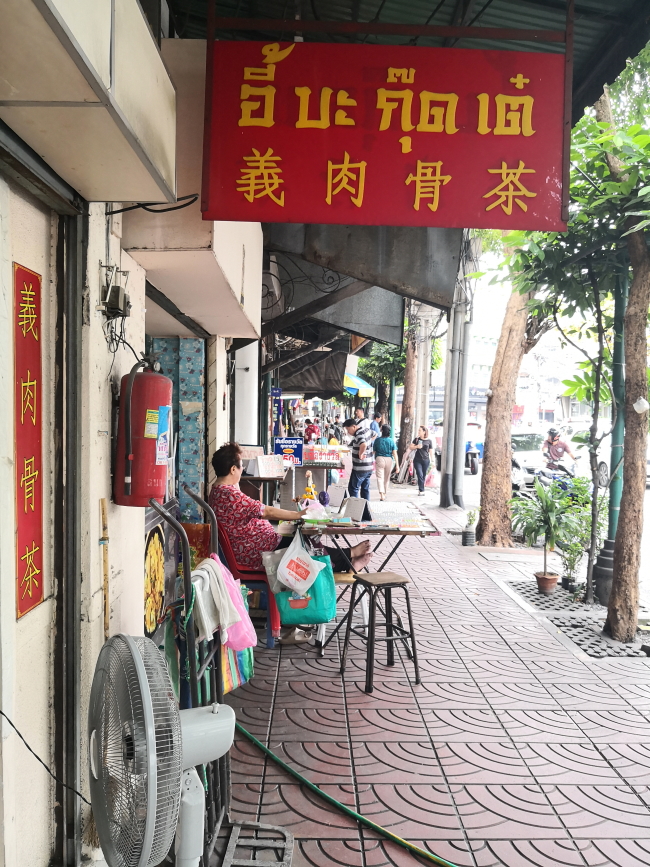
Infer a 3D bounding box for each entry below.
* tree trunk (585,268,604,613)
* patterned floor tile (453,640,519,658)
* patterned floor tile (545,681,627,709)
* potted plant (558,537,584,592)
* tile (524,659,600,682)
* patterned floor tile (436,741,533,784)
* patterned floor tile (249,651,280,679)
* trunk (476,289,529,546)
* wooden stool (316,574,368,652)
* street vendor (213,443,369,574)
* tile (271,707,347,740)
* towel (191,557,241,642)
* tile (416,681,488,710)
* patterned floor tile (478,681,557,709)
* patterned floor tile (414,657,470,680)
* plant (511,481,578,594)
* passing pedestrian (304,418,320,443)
[{"bbox_3d":[2.470,-0.002,6.197,0.183,3.129,0.170,1,2,-1],"label":"tree trunk"},{"bbox_3d":[1.144,1.574,4.852,0.400,0.035,0.395,1,1,-1],"label":"patterned floor tile"},{"bbox_3d":[1.496,1.520,3.867,0.395,0.030,0.385,1,1,-1],"label":"patterned floor tile"},{"bbox_3d":[2.420,1.293,6.624,0.245,0.529,0.240,1,2,-1],"label":"potted plant"},{"bbox_3d":[1.489,1.513,4.245,0.395,0.030,0.385,1,1,-1],"label":"tile"},{"bbox_3d":[0.719,1.523,3.097,0.395,0.030,0.385,1,1,-1],"label":"patterned floor tile"},{"bbox_3d":[-0.516,1.558,4.426,0.400,0.035,0.395,1,1,-1],"label":"patterned floor tile"},{"bbox_3d":[2.387,-0.296,9.093,0.560,3.550,0.500,1,1,-1],"label":"trunk"},{"bbox_3d":[0.135,1.239,4.820,0.360,0.440,0.350,1,1,-1],"label":"wooden stool"},{"bbox_3d":[-0.260,0.531,4.950,1.149,0.922,0.550,1,1,-6],"label":"street vendor"},{"bbox_3d":[-0.084,1.584,3.645,0.400,0.035,0.395,1,1,-1],"label":"tile"},{"bbox_3d":[-0.392,0.594,2.420,0.150,0.290,0.320,1,1,-1],"label":"towel"},{"bbox_3d":[0.723,1.540,3.934,0.400,0.030,0.395,1,1,-1],"label":"tile"},{"bbox_3d":[1.124,1.545,3.938,0.400,0.030,0.395,1,1,-1],"label":"patterned floor tile"},{"bbox_3d":[0.735,1.577,4.450,0.400,0.035,0.395,1,1,-1],"label":"patterned floor tile"},{"bbox_3d":[2.106,0.991,6.519,0.694,1.123,0.660,1,2,-1],"label":"plant"},{"bbox_3d":[-0.357,0.457,19.300,0.480,1.680,0.360,0,1,-27],"label":"passing pedestrian"}]

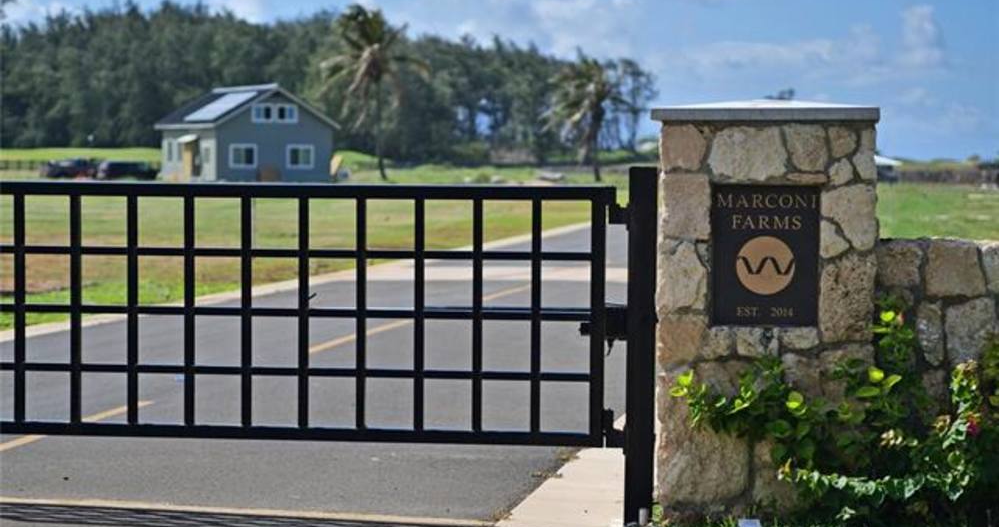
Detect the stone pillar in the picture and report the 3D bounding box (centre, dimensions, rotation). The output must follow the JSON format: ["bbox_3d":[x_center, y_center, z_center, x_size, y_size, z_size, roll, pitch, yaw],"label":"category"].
[{"bbox_3d":[1.122,0.177,10.530,0.910,1.690,0.900,1,3,5],"label":"stone pillar"}]

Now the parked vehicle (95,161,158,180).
[{"bbox_3d":[-27.458,-6.840,184.000,4.600,1.600,1.850,1,3,6],"label":"parked vehicle"}]

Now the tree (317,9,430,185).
[{"bbox_3d":[-8.581,-11.646,170.000,7.400,11.800,7.400,0,3,0],"label":"tree"}]

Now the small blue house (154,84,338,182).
[{"bbox_3d":[-16.350,-8.449,161.000,8.200,6.100,11.800,-1,3,-24],"label":"small blue house"}]

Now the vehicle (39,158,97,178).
[{"bbox_3d":[-32.041,-7.042,186.000,4.500,1.550,1.820,0,3,-12],"label":"vehicle"}]

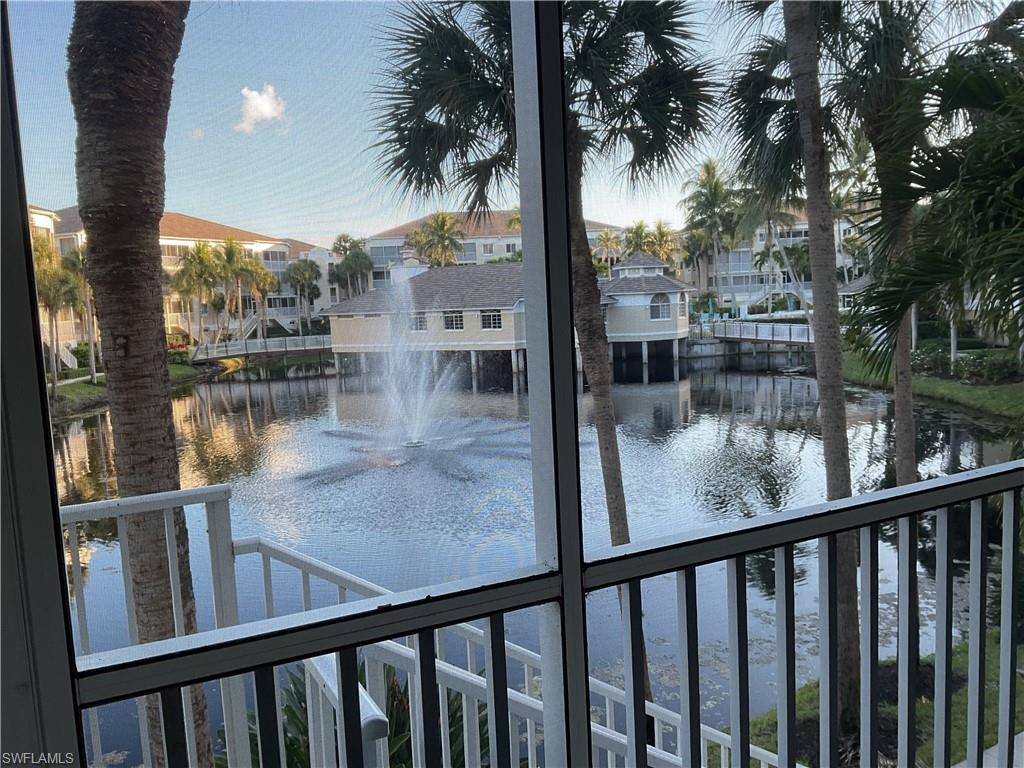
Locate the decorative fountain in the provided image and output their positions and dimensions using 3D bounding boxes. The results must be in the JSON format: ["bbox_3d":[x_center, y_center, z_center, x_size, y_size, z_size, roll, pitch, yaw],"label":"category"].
[{"bbox_3d":[-3.437,-0.811,28.964,8.000,5.600,8.000,-3,6,-7],"label":"decorative fountain"}]

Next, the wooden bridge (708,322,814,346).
[{"bbox_3d":[18.802,-3.590,60.380,2.000,1.500,13.800,-5,7,-21],"label":"wooden bridge"}]

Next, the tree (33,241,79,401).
[{"bbox_3d":[-24.801,-3.541,46.780,2.600,8.471,2.600,-6,7,-27],"label":"tree"}]

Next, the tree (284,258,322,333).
[{"bbox_3d":[-21.569,-8.894,89.467,3.900,8.312,3.900,-4,6,-13],"label":"tree"}]

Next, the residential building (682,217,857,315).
[{"bbox_3d":[38.175,-17.831,122.909,26.000,14.000,16.000,0,7,21],"label":"residential building"}]

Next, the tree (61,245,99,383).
[{"bbox_3d":[-25.405,-4.084,50.943,2.800,8.309,2.800,-5,7,-26],"label":"tree"}]

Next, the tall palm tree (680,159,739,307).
[{"bbox_3d":[22.229,-16.150,95.923,6.800,17.745,6.800,-1,6,13],"label":"tall palm tree"}]

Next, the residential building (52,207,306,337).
[{"bbox_3d":[-41.205,-12.099,96.453,17.000,14.800,32.036,0,7,21],"label":"residential building"}]

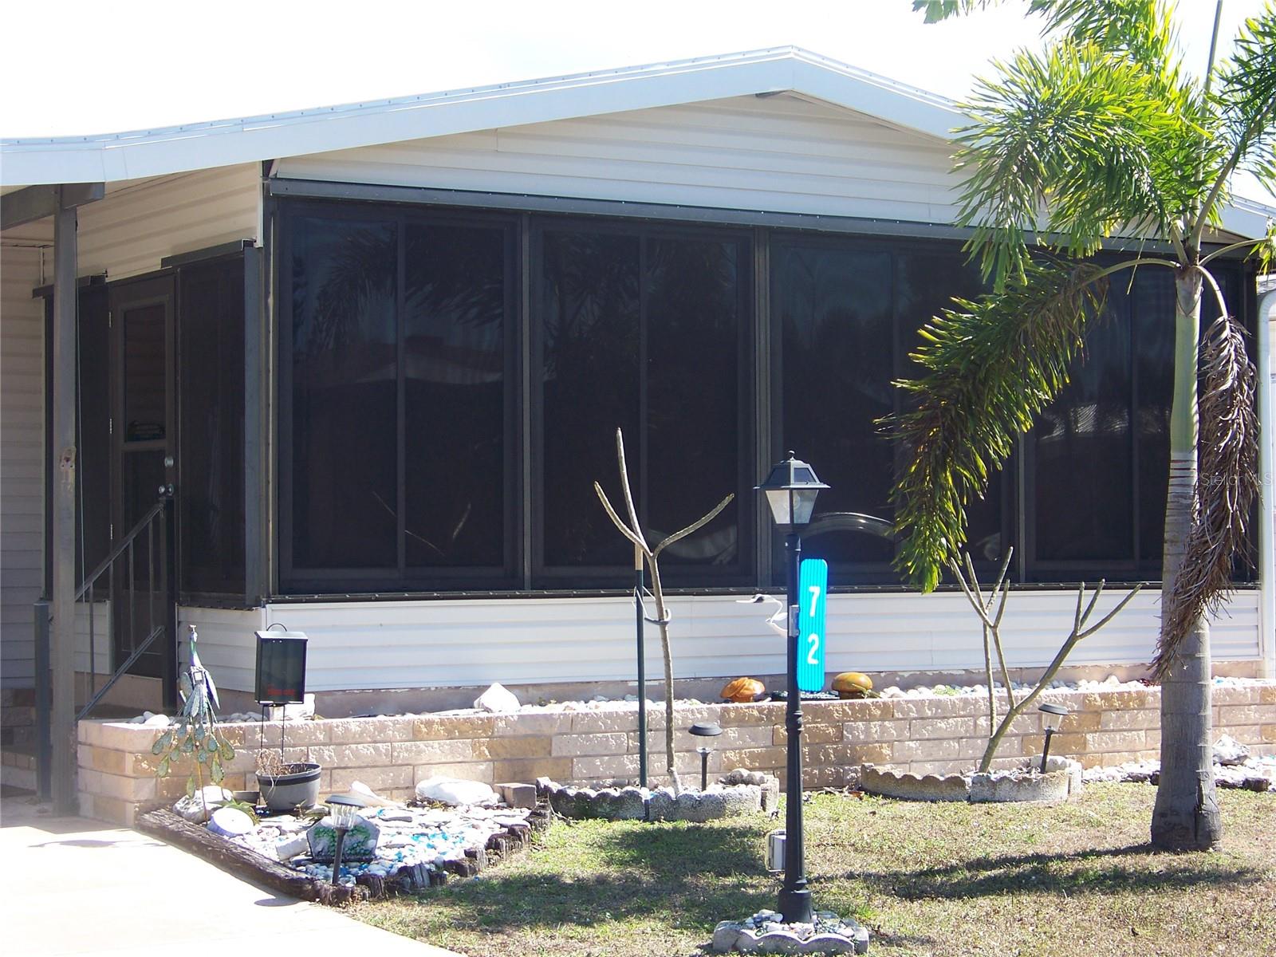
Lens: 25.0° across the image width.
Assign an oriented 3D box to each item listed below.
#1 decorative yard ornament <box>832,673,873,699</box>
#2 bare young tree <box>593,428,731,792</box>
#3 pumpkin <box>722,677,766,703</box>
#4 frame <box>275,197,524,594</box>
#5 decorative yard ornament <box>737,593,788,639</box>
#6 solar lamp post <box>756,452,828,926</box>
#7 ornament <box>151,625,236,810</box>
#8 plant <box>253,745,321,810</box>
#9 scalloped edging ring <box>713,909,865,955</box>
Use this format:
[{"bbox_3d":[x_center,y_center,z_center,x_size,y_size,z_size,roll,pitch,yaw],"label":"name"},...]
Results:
[{"bbox_3d":[1.073,1.041,14.400,0.210,0.135,0.200,0,-1,0],"label":"decorative yard ornament"},{"bbox_3d":[0.117,0.586,12.700,0.610,1.630,0.480,0,-1,0],"label":"bare young tree"},{"bbox_3d":[0.518,1.041,14.100,0.215,0.135,0.200,0,-1,0],"label":"pumpkin"},{"bbox_3d":[-1.145,-0.377,13.893,1.330,1.880,0.090,0,-1,-31],"label":"frame"},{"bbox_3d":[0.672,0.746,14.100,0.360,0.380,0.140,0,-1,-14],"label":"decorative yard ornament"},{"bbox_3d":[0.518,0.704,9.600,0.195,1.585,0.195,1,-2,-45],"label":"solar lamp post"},{"bbox_3d":[-1.849,1.021,12.000,0.345,0.810,0.300,0,-1,-9],"label":"ornament"},{"bbox_3d":[-1.495,1.286,12.300,0.290,0.265,0.280,0,-1,0],"label":"plant"},{"bbox_3d":[0.506,1.516,9.580,0.525,0.100,0.470,0,-1,0],"label":"scalloped edging ring"}]

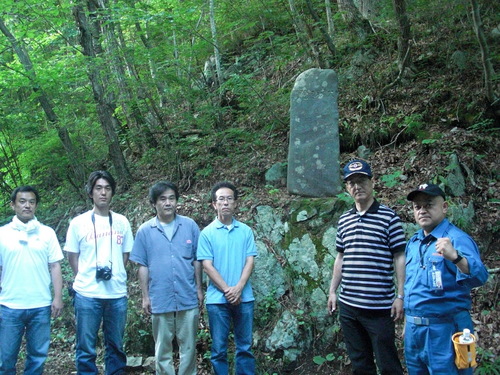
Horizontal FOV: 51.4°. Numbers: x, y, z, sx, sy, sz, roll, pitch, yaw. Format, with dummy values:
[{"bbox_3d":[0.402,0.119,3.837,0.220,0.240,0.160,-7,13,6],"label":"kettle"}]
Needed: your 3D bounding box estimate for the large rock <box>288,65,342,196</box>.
[{"bbox_3d":[0.675,-0.570,5.500,0.550,1.360,0.200,0,-3,2],"label":"large rock"}]

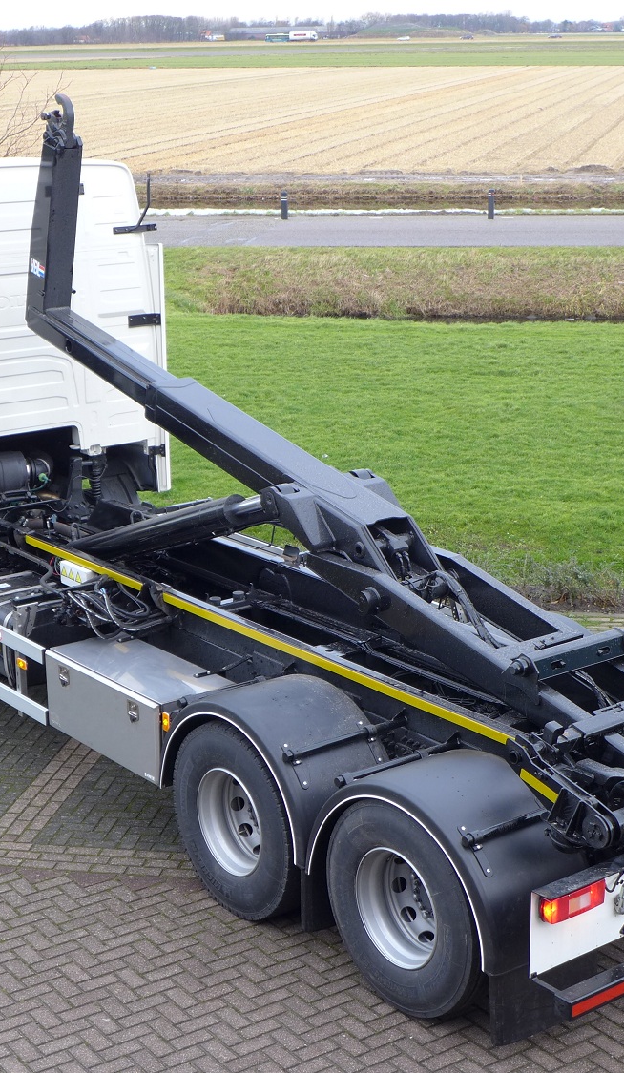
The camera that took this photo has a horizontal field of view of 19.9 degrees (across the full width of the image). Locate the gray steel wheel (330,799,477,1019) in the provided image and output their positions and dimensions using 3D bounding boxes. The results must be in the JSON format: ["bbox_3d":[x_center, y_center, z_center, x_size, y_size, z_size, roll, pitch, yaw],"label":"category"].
[{"bbox_3d":[0.512,1.777,8.648,0.320,1.082,1.082,-13,19,-36],"label":"gray steel wheel"}]

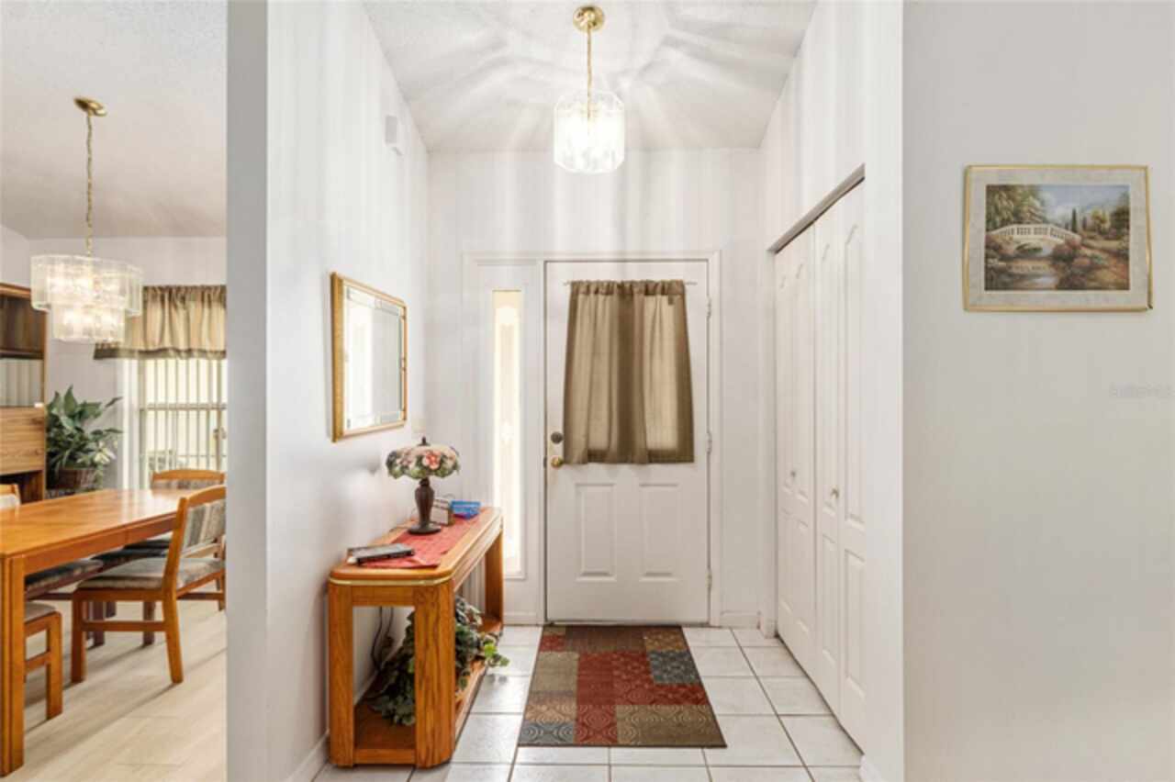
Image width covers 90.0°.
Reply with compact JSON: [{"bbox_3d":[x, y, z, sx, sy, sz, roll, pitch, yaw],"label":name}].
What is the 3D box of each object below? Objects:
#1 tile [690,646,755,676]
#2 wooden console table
[{"bbox_3d":[0.606,1.303,2.821,0.329,0.010,0.315,0,0,1],"label":"tile"},{"bbox_3d":[-0.667,0.962,2.579,0.443,0.677,1.101,0,0,1],"label":"wooden console table"}]

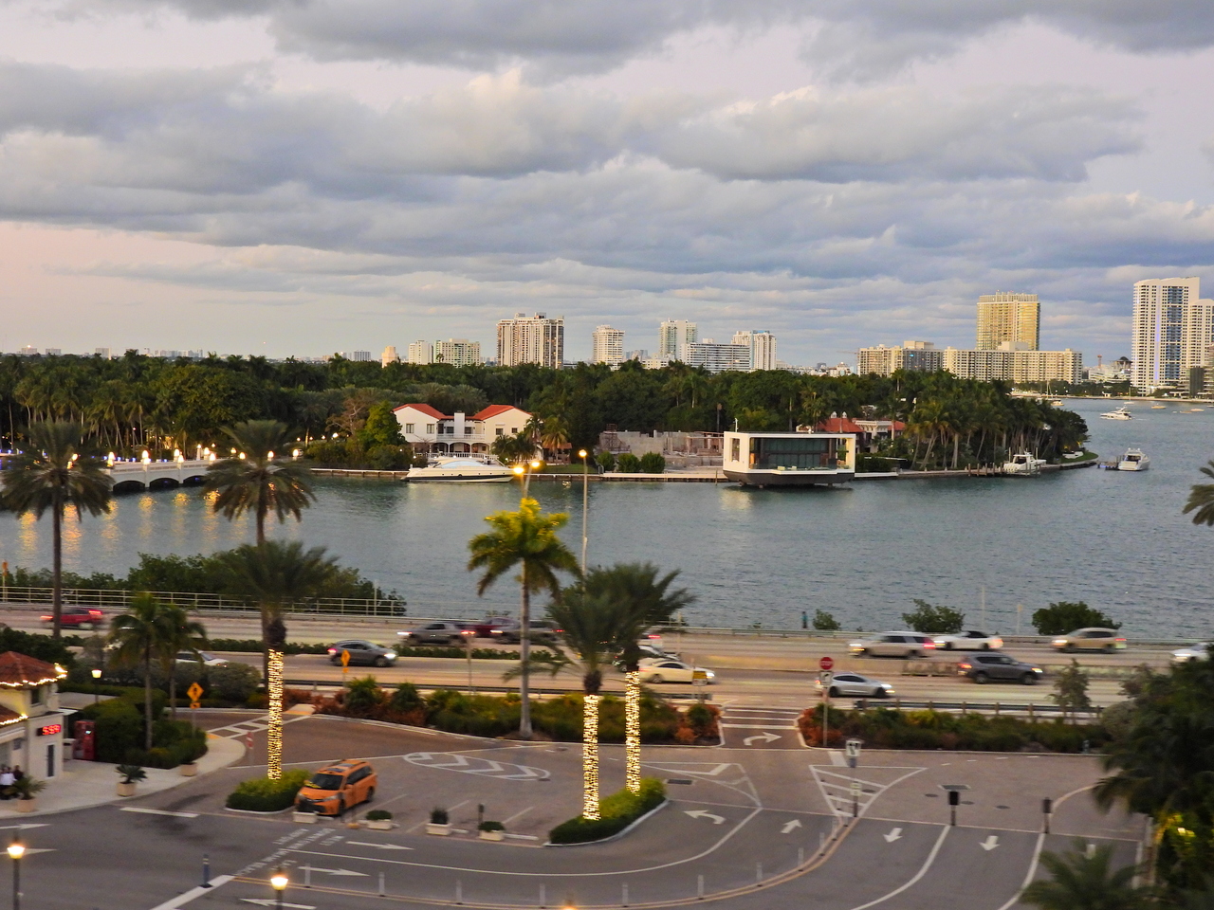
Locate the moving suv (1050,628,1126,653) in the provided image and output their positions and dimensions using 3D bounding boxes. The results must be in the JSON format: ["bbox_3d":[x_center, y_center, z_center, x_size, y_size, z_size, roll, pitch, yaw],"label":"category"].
[{"bbox_3d":[34.630,13.378,126.834,4.720,1.710,1.860,1,3,3],"label":"moving suv"}]

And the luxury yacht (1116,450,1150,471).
[{"bbox_3d":[127.620,1.101,424.000,4.200,5.000,12.300,3,4,37],"label":"luxury yacht"}]

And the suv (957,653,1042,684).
[{"bbox_3d":[24.773,13.485,110.500,5.050,1.750,1.970,1,3,2],"label":"suv"}]

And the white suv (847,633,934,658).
[{"bbox_3d":[19.944,13.234,123.221,5.250,1.820,2.000,1,3,3],"label":"white suv"}]

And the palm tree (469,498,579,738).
[{"bbox_3d":[-4.447,8.695,94.500,5.900,12.900,5.900,1,3,0],"label":"palm tree"}]

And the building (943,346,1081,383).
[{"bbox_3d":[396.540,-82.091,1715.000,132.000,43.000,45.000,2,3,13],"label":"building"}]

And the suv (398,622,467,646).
[{"bbox_3d":[-12.057,12.611,124.815,4.850,1.720,1.920,1,3,5],"label":"suv"}]

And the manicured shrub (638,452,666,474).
[{"bbox_3d":[8.600,1.373,334.862,4.700,4.100,4.400,1,3,0],"label":"manicured shrub"}]

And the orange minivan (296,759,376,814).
[{"bbox_3d":[-12.362,15.092,80.200,1.990,1.790,5.100,2,3,17],"label":"orange minivan"}]

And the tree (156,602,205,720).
[{"bbox_3d":[-23.191,11.371,94.821,2.900,6.500,2.900,1,3,0],"label":"tree"}]

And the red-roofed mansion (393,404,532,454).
[{"bbox_3d":[-30.112,-5.398,367.000,28.300,10.800,17.000,1,3,-3],"label":"red-roofed mansion"}]

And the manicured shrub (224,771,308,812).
[{"bbox_3d":[-15.299,15.586,82.044,2.900,0.850,4.900,2,3,23],"label":"manicured shrub"}]

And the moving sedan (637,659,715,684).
[{"bbox_3d":[4.540,13.708,111.814,4.750,1.450,1.850,1,3,5],"label":"moving sedan"}]

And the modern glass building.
[{"bbox_3d":[34.362,0.803,329.864,22.900,9.700,10.000,0,3,-24],"label":"modern glass building"}]

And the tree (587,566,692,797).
[{"bbox_3d":[1.415,10.693,80.534,5.300,11.462,5.300,1,3,0],"label":"tree"}]

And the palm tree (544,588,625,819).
[{"bbox_3d":[-0.744,10.895,74.813,3.700,10.100,3.700,1,3,0],"label":"palm tree"}]

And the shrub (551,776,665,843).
[{"bbox_3d":[0.409,15.515,76.301,2.100,0.720,9.800,2,3,24],"label":"shrub"}]

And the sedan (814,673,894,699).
[{"bbox_3d":[15.185,14.116,108.217,4.720,1.450,1.860,1,3,3],"label":"sedan"}]

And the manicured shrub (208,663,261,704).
[{"bbox_3d":[-21.850,13.241,102.705,3.100,2.200,3.000,1,3,0],"label":"manicured shrub"}]

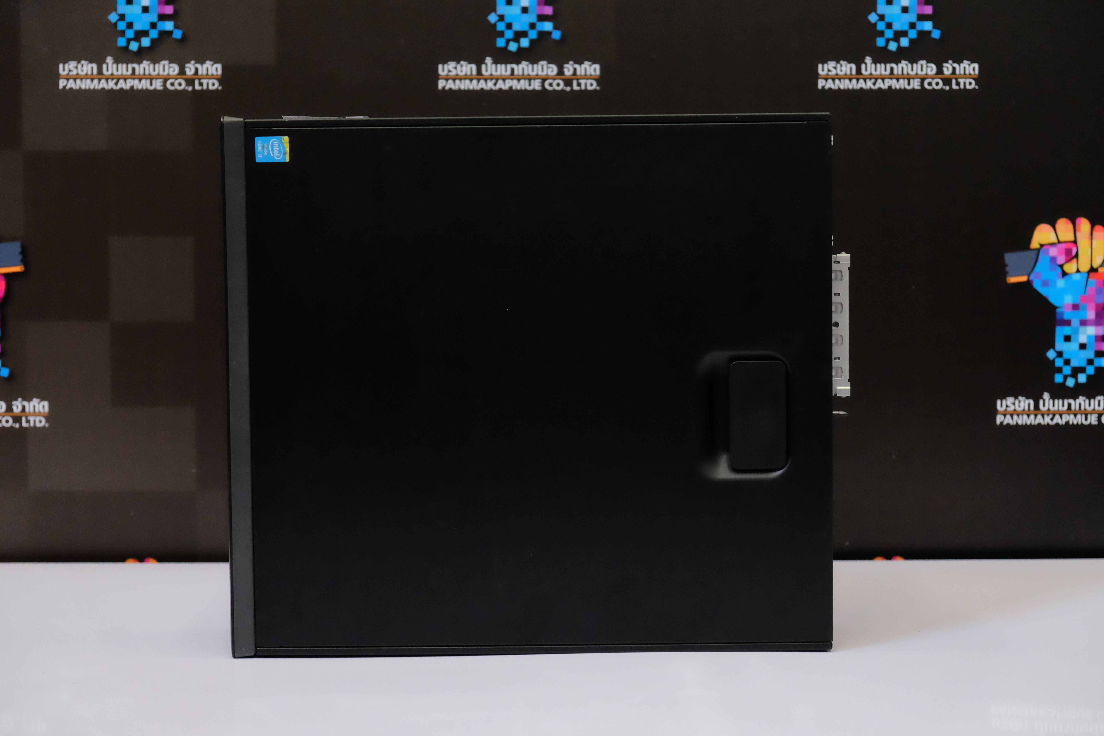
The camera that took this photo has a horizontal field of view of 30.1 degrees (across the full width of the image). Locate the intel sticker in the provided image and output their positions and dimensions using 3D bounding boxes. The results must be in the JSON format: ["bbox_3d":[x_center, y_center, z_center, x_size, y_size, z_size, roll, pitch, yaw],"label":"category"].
[{"bbox_3d":[-0.174,-0.136,1.281,0.021,0.016,0.001,-1,3,1],"label":"intel sticker"}]

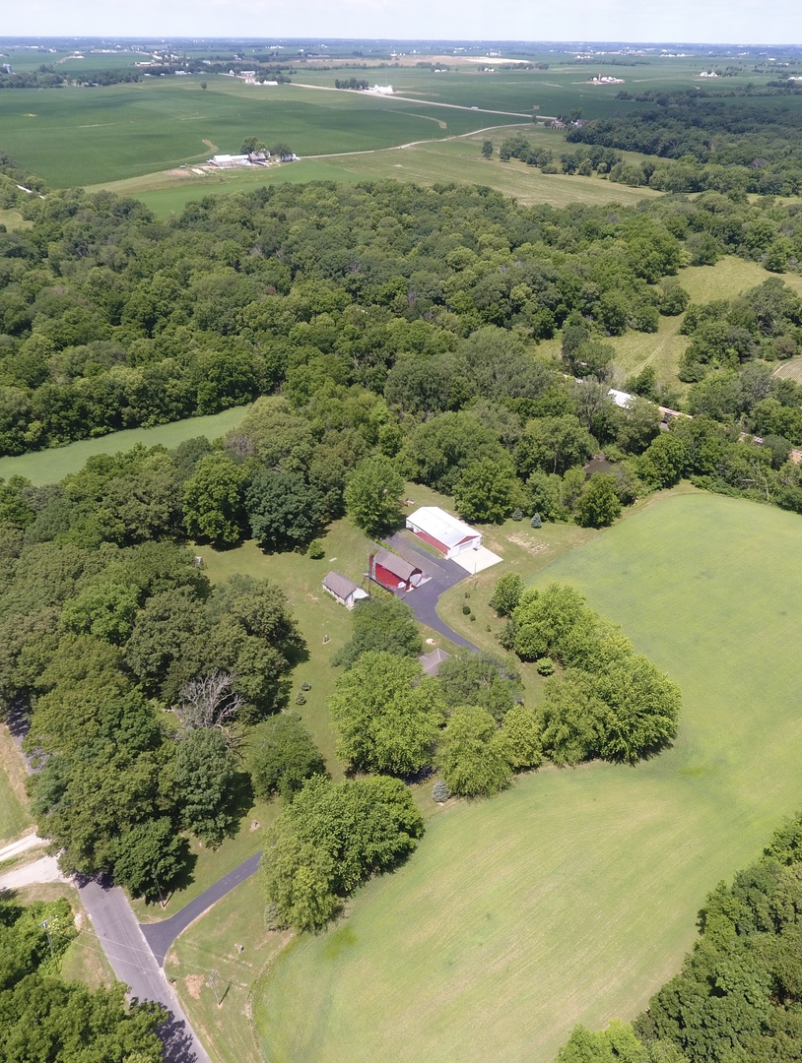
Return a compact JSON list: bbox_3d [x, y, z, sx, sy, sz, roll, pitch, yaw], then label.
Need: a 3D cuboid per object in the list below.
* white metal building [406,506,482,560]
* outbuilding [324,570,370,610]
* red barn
[{"bbox_3d":[12.150,-0.660,232.460,11.500,5.260,19.850,-21,37,-31],"label":"white metal building"},{"bbox_3d":[-14.060,14.290,208.310,6.800,4.100,10.500,-22,38,-32],"label":"outbuilding"},{"bbox_3d":[-0.750,10.180,213.540,11.800,5.900,6.200,28,40,37],"label":"red barn"}]

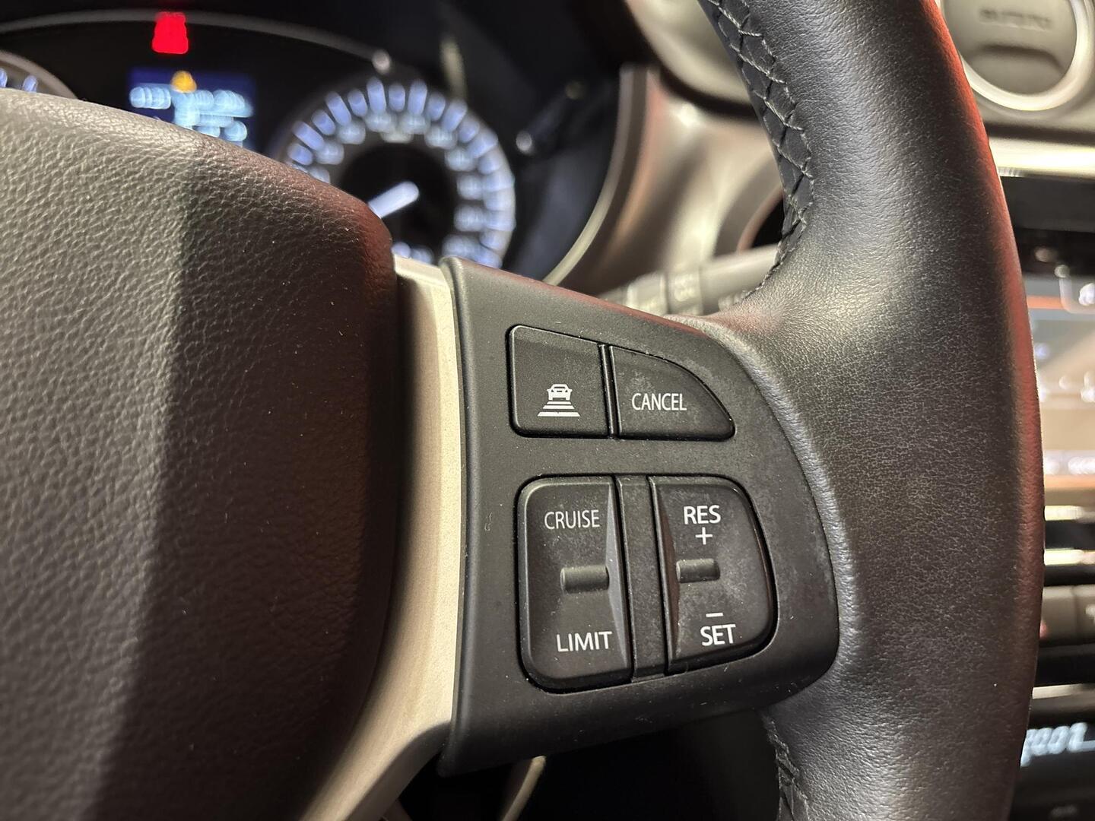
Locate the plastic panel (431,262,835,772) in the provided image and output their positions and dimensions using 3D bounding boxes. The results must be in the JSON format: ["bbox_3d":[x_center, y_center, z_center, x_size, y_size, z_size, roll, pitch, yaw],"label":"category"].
[{"bbox_3d":[0.015,0.015,0.141,0.064,0.079,0.018,-1,-10,-13],"label":"plastic panel"}]

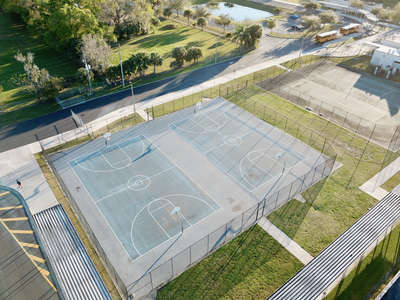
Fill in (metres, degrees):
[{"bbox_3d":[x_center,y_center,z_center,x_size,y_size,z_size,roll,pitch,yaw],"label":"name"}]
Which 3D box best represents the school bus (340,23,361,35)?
[{"bbox_3d":[63.306,-50.795,126.599,10.600,3.050,2.450,-22,42,-28],"label":"school bus"}]

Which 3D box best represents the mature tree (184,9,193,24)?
[{"bbox_3d":[-4.775,-56.274,127.369,3.332,6.076,3.332,1,37,-1],"label":"mature tree"}]

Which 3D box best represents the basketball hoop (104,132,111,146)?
[{"bbox_3d":[-17.622,-1.803,57.086,1.500,3.850,2.050,-24,44,-30],"label":"basketball hoop"}]

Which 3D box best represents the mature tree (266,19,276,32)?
[{"bbox_3d":[29.102,-50.589,122.175,3.626,5.096,3.626,1,37,-1],"label":"mature tree"}]

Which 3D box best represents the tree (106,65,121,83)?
[{"bbox_3d":[-23.341,-20.557,81.374,3.630,5.140,3.630,1,36,0],"label":"tree"}]

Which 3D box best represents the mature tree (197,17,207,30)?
[{"bbox_3d":[0.603,-52.573,125.165,4.150,5.590,4.150,1,36,0],"label":"mature tree"}]

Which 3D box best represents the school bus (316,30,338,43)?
[{"bbox_3d":[49.493,-44.049,117.056,10.500,3.050,2.450,-22,42,-28],"label":"school bus"}]

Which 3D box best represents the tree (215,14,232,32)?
[{"bbox_3d":[9.750,-50.790,120.643,6.468,6.174,6.468,1,37,-1],"label":"tree"}]

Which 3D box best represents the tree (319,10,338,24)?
[{"bbox_3d":[58.401,-60.332,137.078,8.570,5.820,8.570,1,36,0],"label":"tree"}]

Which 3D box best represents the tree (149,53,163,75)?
[{"bbox_3d":[-12.781,-25.064,86.977,3.980,6.100,3.980,1,36,0],"label":"tree"}]

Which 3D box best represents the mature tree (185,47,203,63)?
[{"bbox_3d":[-1.738,-29.637,93.750,5.274,4.975,5.274,1,37,-1],"label":"mature tree"}]

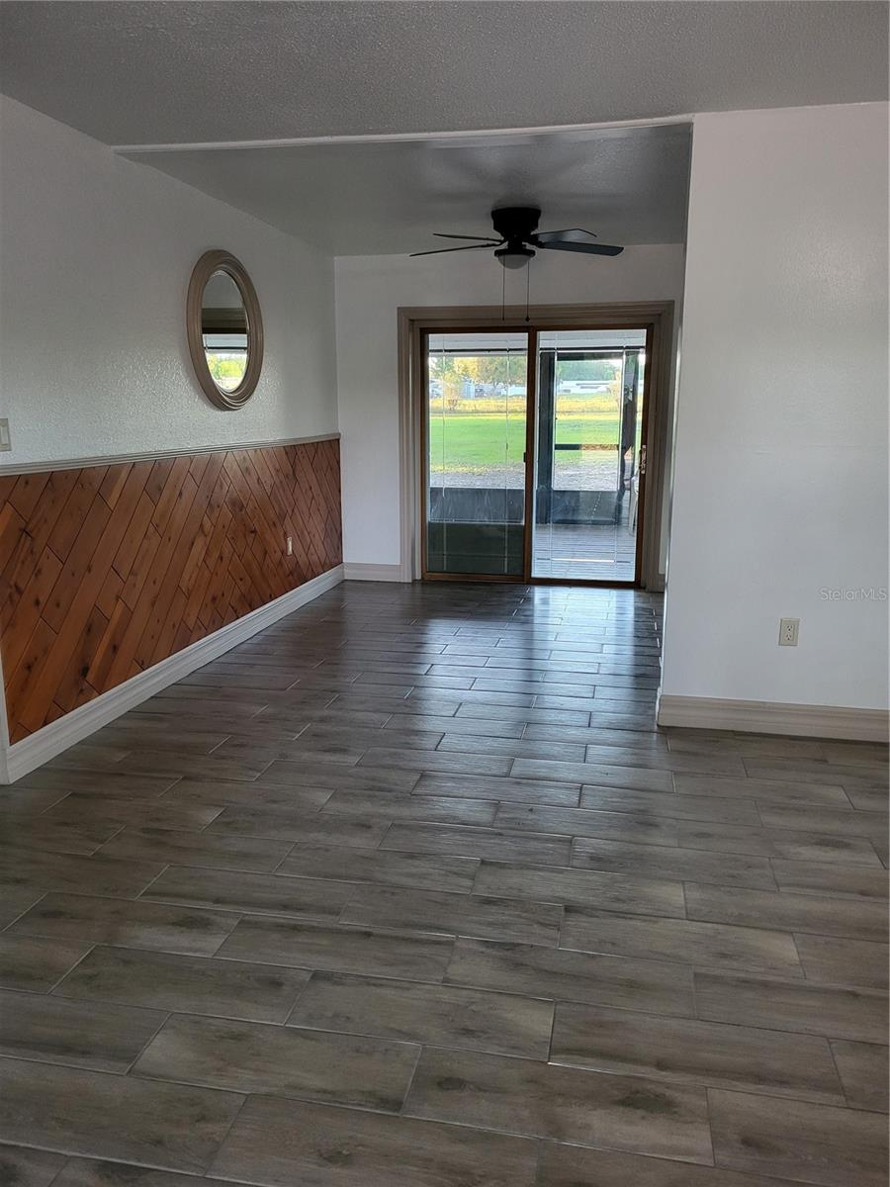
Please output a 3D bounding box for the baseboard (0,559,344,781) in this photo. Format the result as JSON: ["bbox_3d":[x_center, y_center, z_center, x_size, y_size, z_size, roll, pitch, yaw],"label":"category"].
[{"bbox_3d":[-1.222,0.231,5.234,0.022,0.145,4.024,3,12,11],"label":"baseboard"}]

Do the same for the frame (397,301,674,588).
[{"bbox_3d":[0.647,-1.078,6.722,2.002,2.095,0.140,3,12,11],"label":"frame"}]

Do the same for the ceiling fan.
[{"bbox_3d":[0.404,-2.034,5.141,1.340,0.315,1.320,3,12,11],"label":"ceiling fan"}]

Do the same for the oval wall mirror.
[{"bbox_3d":[-1.194,-1.432,4.915,0.050,0.840,0.860,3,12,11],"label":"oval wall mirror"}]

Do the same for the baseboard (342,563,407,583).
[{"bbox_3d":[-0.568,-0.166,7.117,0.500,0.140,0.021,3,12,11],"label":"baseboard"}]

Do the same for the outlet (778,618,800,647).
[{"bbox_3d":[1.448,0.163,3.751,0.073,0.116,0.009,3,12,11],"label":"outlet"}]

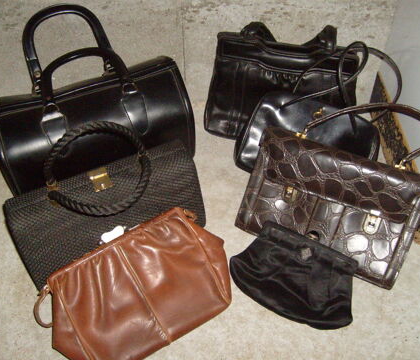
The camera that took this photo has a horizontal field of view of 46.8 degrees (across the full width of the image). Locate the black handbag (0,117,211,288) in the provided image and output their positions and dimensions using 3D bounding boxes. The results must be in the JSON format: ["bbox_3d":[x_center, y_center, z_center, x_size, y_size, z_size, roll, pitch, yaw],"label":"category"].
[{"bbox_3d":[-0.196,0.022,0.884,0.327,0.210,0.083,-20,13,-17],"label":"black handbag"}]

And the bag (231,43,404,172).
[{"bbox_3d":[0.228,-0.134,1.007,0.292,0.229,0.088,13,19,11],"label":"bag"}]

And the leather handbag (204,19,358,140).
[{"bbox_3d":[0.167,-0.205,1.071,0.327,0.224,0.098,9,34,8],"label":"leather handbag"}]

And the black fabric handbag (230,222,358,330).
[{"bbox_3d":[0.149,0.168,0.835,0.214,0.039,0.122,24,82,20],"label":"black fabric handbag"}]

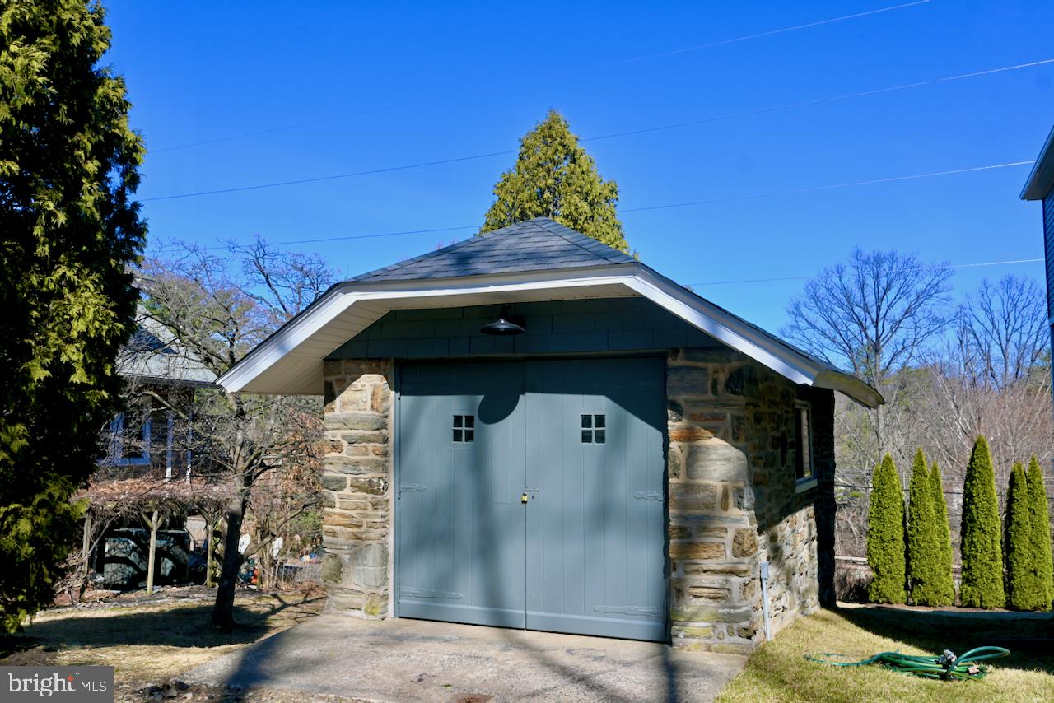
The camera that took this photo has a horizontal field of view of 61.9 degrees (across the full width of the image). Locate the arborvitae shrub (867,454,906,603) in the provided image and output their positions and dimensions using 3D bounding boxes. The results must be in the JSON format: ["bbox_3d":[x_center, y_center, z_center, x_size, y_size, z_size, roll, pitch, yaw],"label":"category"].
[{"bbox_3d":[5.851,2.875,14.300,0.630,2.430,0.630,0,-4,0],"label":"arborvitae shrub"}]

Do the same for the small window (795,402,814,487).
[{"bbox_3d":[2.852,0.932,9.000,0.120,0.860,0.800,-2,-5,24],"label":"small window"}]

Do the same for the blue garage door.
[{"bbox_3d":[-0.019,1.188,7.350,2.400,2.250,0.100,-2,-5,22],"label":"blue garage door"}]

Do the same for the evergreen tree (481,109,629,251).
[{"bbox_3d":[0.472,-0.022,16.000,3.600,8.800,3.500,0,-4,0],"label":"evergreen tree"}]

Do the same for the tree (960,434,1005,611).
[{"bbox_3d":[7.251,2.723,14.000,0.730,2.730,0.720,0,-4,0],"label":"tree"}]

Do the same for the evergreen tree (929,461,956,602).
[{"bbox_3d":[6.635,2.948,14.200,0.580,2.330,0.580,0,-4,0],"label":"evergreen tree"}]

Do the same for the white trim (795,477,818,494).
[{"bbox_3d":[2.877,1.379,9.000,0.120,0.100,0.880,-2,-5,24],"label":"white trim"}]

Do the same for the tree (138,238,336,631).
[{"bbox_3d":[-2.758,0.782,8.300,2.150,3.750,2.100,0,-4,0],"label":"tree"}]

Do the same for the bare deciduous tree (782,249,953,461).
[{"bbox_3d":[18.695,2.317,48.000,9.300,15.500,9.000,0,-4,0],"label":"bare deciduous tree"}]

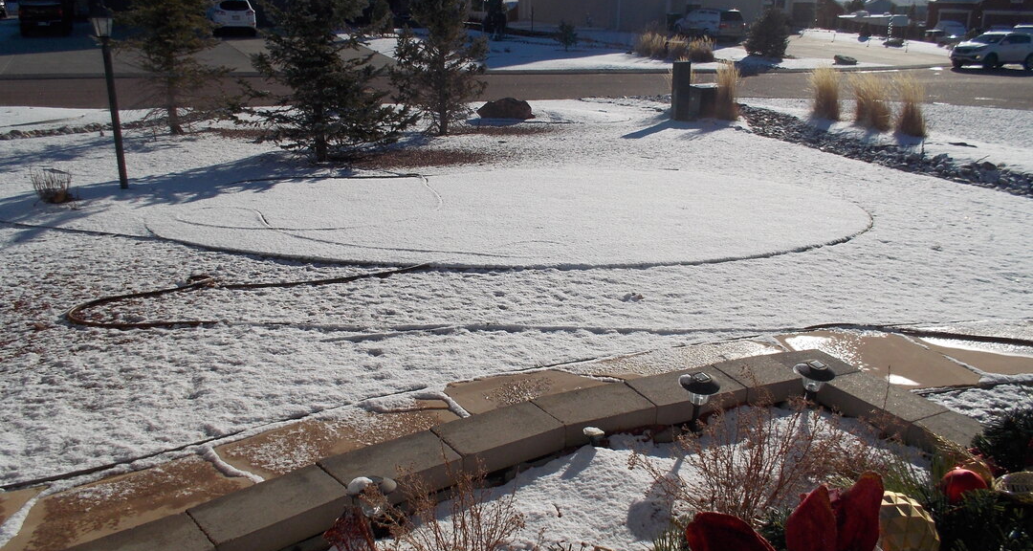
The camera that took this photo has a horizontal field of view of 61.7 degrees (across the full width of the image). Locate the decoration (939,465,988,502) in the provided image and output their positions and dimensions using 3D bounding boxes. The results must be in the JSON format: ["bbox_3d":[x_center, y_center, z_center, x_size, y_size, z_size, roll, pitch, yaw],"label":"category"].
[{"bbox_3d":[0.638,0.304,1.230,0.062,0.062,0.062,0,19,0],"label":"decoration"}]

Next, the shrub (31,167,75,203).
[{"bbox_3d":[-4.425,-0.892,8.216,0.390,0.330,0.380,1,18,0],"label":"shrub"}]

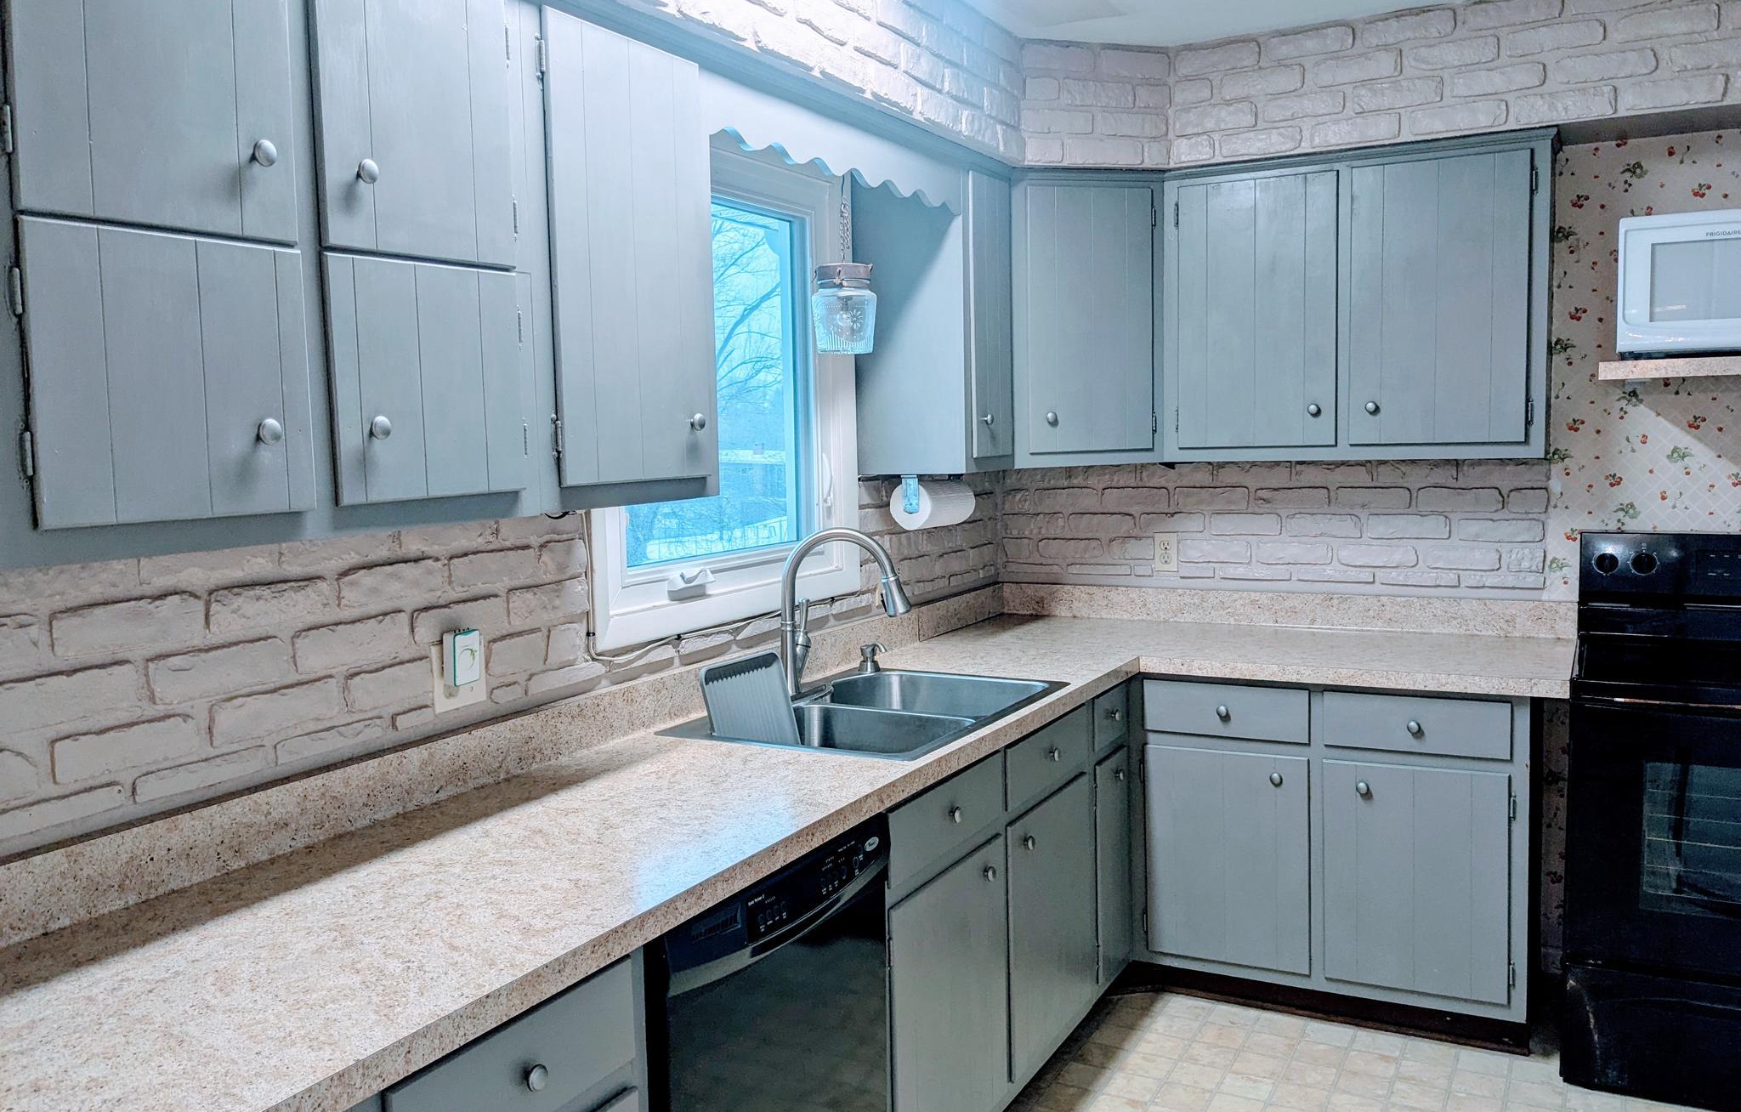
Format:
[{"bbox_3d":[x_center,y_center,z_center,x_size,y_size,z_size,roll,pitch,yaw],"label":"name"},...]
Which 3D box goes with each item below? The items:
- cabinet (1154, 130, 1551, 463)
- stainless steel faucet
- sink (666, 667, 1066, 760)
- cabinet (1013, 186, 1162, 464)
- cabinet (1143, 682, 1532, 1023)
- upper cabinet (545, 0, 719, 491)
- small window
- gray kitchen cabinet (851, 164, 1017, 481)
[{"bbox_3d":[1.257,-0.630,3.537,0.928,0.765,0.346,1,6,28],"label":"cabinet"},{"bbox_3d":[-0.051,0.124,2.964,0.318,0.372,0.092,1,6,28],"label":"stainless steel faucet"},{"bbox_3d":[0.020,0.407,2.878,0.561,0.190,0.802,1,6,28],"label":"sink"},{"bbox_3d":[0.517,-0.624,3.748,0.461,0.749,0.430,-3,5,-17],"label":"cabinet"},{"bbox_3d":[1.216,0.663,3.520,0.914,0.777,0.630,1,6,28],"label":"cabinet"},{"bbox_3d":[-0.503,-0.454,2.196,0.343,0.725,0.431,1,6,28],"label":"upper cabinet"},{"bbox_3d":[-0.301,-0.390,2.942,0.087,1.049,1.023,1,6,28],"label":"small window"},{"bbox_3d":[0.166,-0.587,3.435,0.341,0.749,0.294,1,6,28],"label":"gray kitchen cabinet"}]

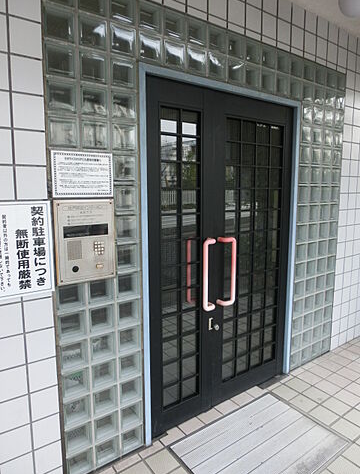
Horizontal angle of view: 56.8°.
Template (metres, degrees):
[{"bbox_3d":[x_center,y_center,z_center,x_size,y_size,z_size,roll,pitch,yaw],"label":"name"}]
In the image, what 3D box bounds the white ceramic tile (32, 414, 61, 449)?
[{"bbox_3d":[-0.654,0.954,1.638,0.132,0.144,0.010,-6,10,-35],"label":"white ceramic tile"}]

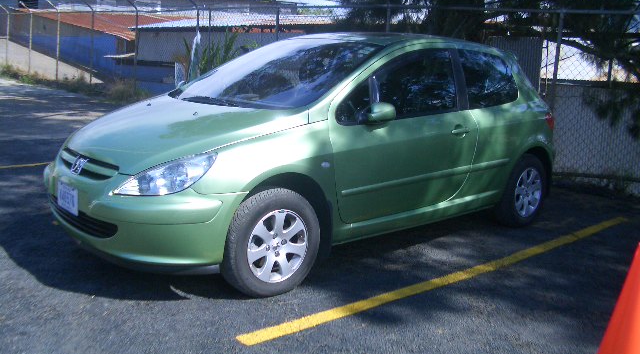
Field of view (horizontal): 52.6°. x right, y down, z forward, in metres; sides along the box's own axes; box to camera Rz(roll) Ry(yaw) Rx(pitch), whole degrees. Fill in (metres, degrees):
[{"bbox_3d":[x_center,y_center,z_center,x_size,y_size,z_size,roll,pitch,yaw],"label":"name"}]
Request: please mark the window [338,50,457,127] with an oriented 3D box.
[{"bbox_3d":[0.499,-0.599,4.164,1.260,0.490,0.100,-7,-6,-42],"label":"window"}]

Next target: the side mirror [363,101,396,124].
[{"bbox_3d":[0.308,-0.364,3.719,0.160,0.130,0.200,-7,14,-42],"label":"side mirror"}]

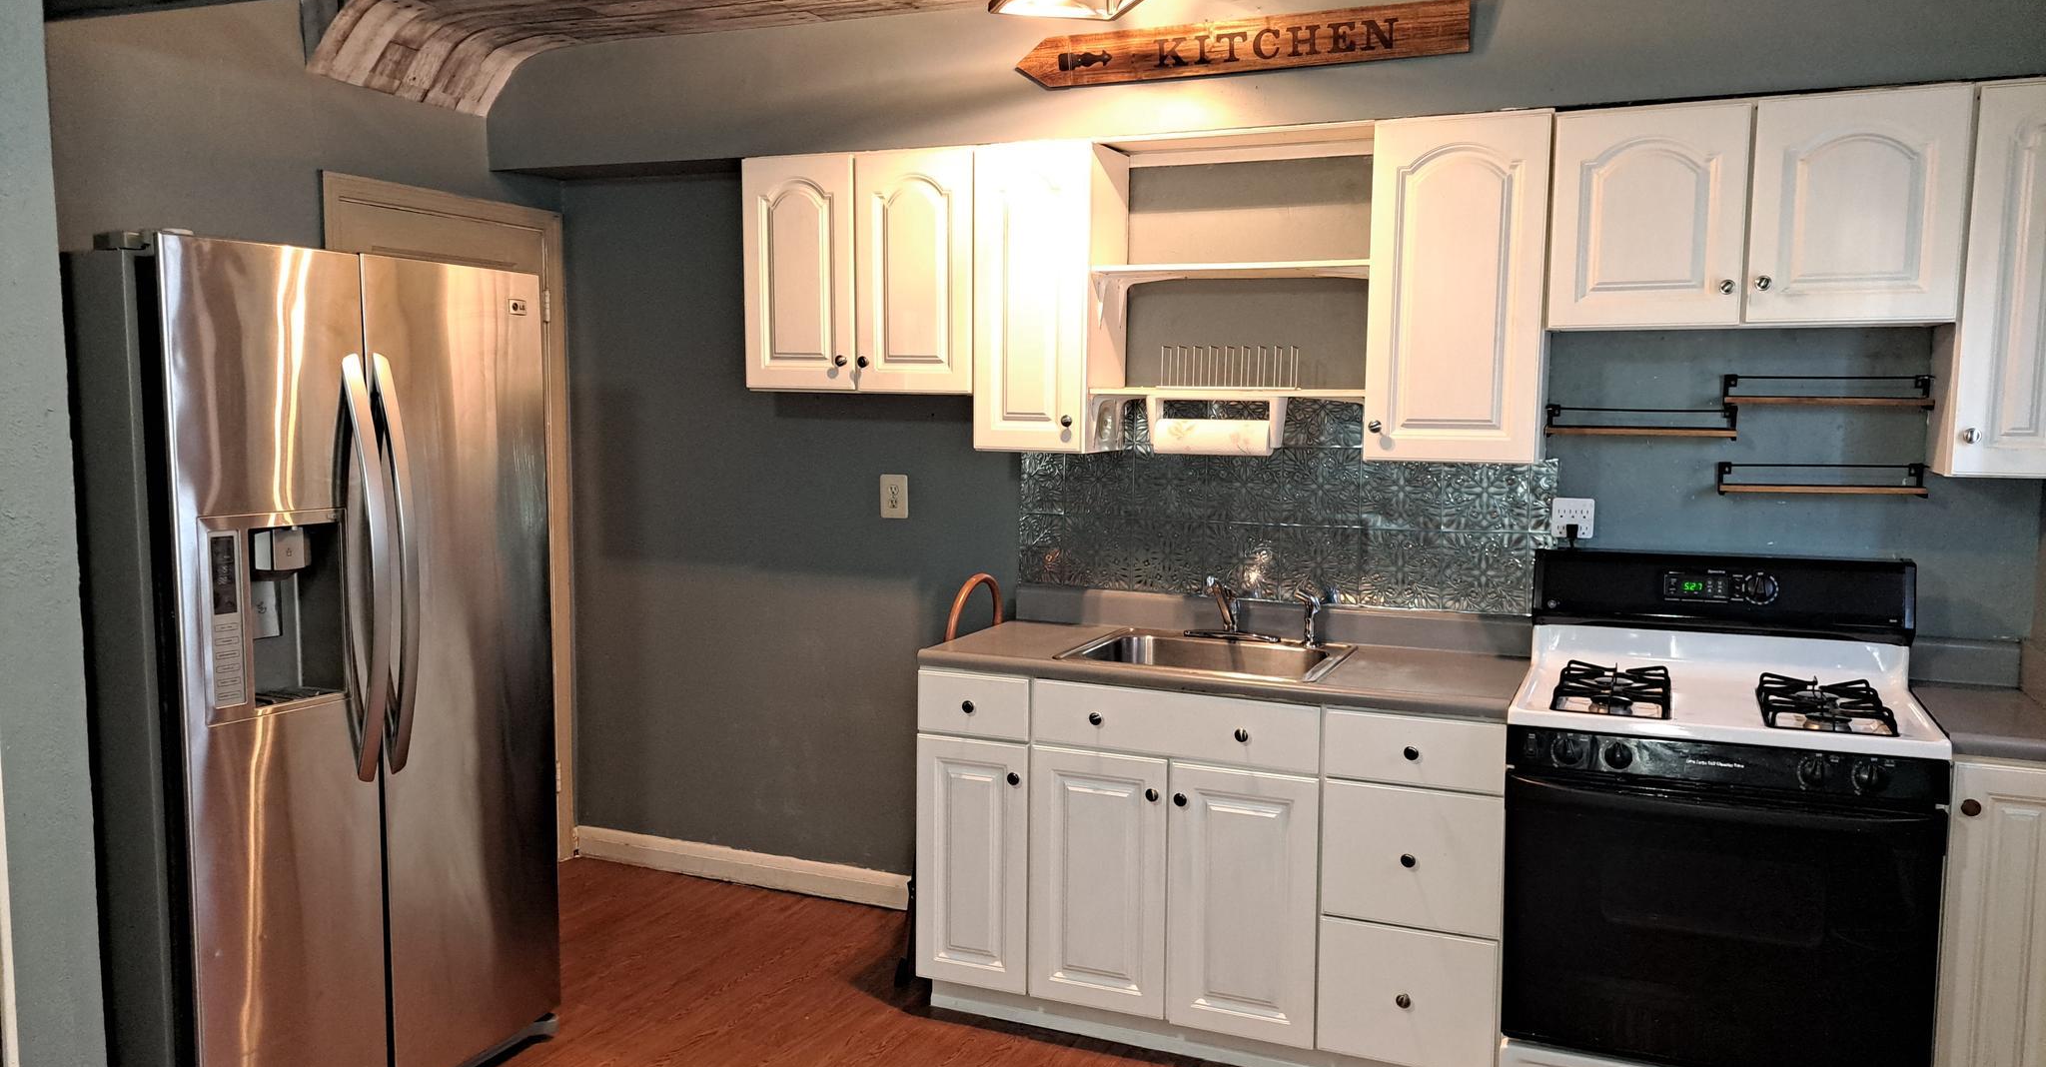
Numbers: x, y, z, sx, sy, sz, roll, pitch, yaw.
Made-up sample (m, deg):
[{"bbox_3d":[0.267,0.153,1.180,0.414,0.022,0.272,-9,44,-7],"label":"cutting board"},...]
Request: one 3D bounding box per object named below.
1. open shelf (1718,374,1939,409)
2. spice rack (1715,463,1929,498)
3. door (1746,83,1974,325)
[{"bbox_3d":[1.787,-0.317,3.166,0.406,0.076,0.130,3,6,22],"label":"open shelf"},{"bbox_3d":[1.765,-0.117,3.144,0.396,0.071,0.120,3,6,23],"label":"spice rack"},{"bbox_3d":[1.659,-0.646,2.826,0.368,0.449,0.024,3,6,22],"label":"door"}]

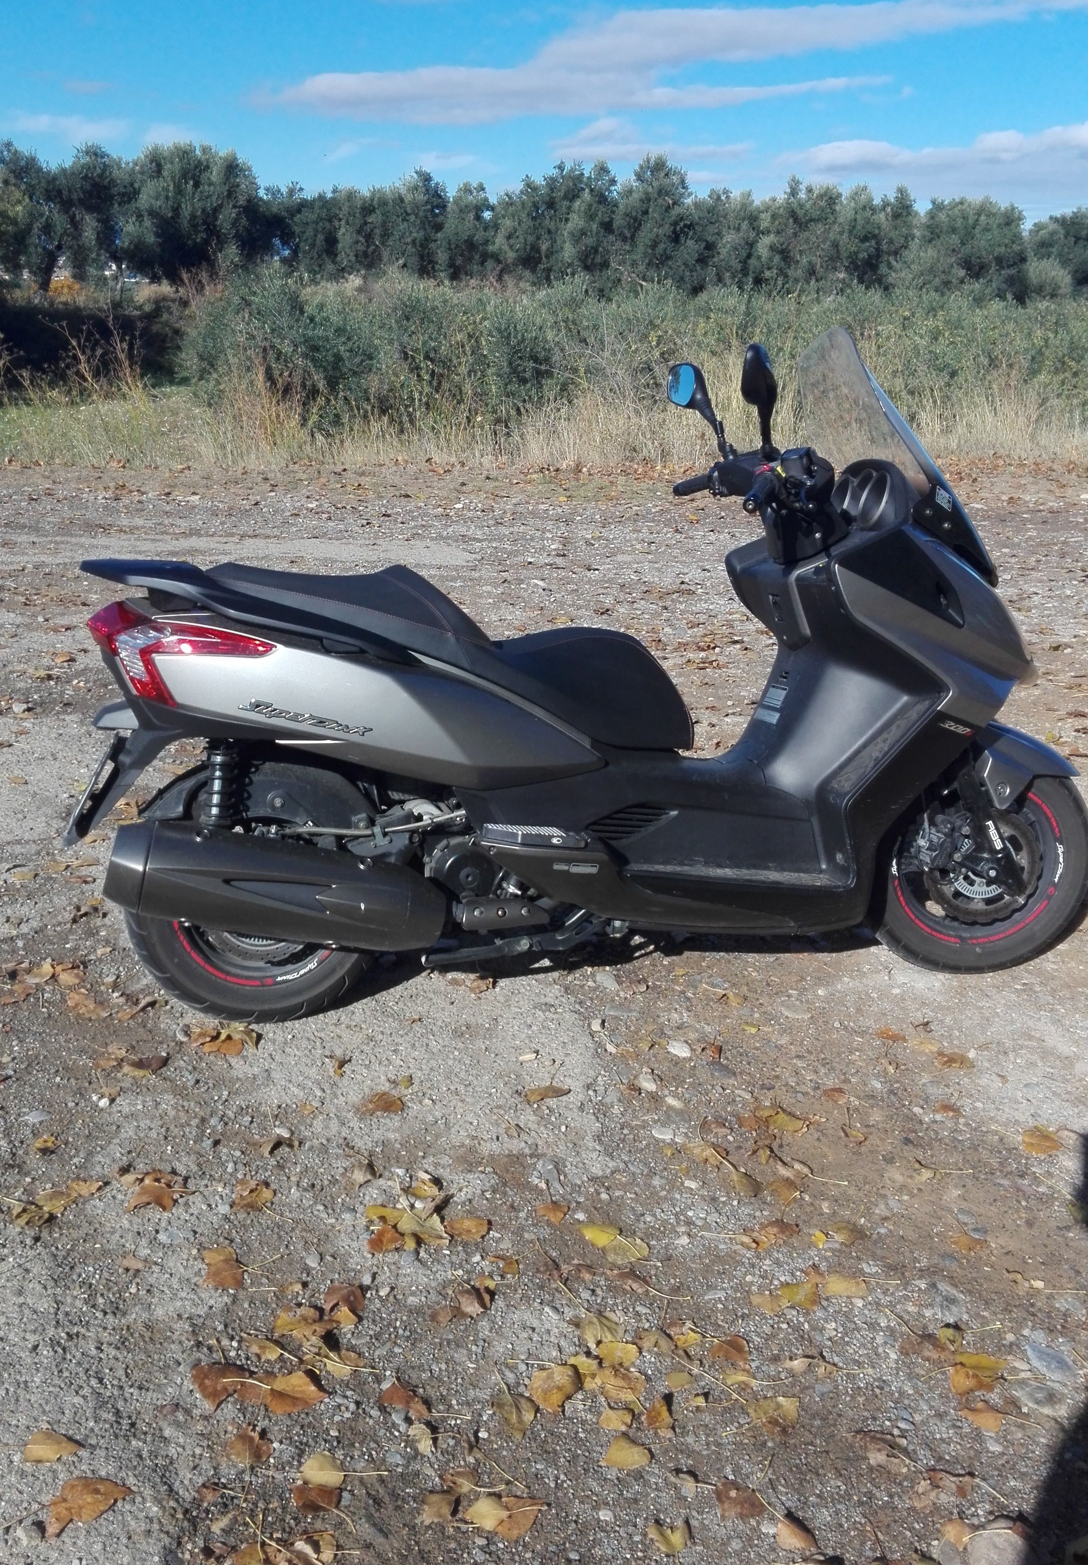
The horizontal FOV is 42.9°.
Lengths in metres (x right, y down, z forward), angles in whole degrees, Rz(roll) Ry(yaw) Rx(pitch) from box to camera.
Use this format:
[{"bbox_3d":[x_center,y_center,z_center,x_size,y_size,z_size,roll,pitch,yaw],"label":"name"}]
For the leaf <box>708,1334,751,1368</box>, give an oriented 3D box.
[{"bbox_3d":[0.265,0.808,1.977,0.057,0.014,0.051,4,20,9],"label":"leaf"}]

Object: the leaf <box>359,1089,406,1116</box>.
[{"bbox_3d":[-0.305,0.604,2.611,0.083,0.020,0.058,-1,20,-3],"label":"leaf"}]

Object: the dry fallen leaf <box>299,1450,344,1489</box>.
[{"bbox_3d":[-0.281,0.886,1.789,0.057,0.010,0.052,8,21,21],"label":"dry fallen leaf"}]

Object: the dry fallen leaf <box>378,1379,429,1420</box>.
[{"bbox_3d":[-0.191,0.859,1.923,0.075,0.020,0.034,13,24,32],"label":"dry fallen leaf"}]

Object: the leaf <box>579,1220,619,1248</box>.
[{"bbox_3d":[0.092,0.725,2.238,0.051,0.015,0.062,-14,24,-33],"label":"leaf"}]

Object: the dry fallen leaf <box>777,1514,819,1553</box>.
[{"bbox_3d":[0.309,0.935,1.722,0.043,0.018,0.043,-6,21,-17],"label":"dry fallen leaf"}]

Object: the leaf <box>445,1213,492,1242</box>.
[{"bbox_3d":[-0.124,0.717,2.227,0.074,0.013,0.044,2,20,5],"label":"leaf"}]

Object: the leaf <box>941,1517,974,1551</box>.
[{"bbox_3d":[0.517,0.934,1.731,0.031,0.012,0.042,18,27,40],"label":"leaf"}]

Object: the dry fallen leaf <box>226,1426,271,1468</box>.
[{"bbox_3d":[-0.383,0.867,1.807,0.058,0.015,0.049,10,22,25],"label":"dry fallen leaf"}]

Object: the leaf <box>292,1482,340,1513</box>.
[{"bbox_3d":[-0.286,0.898,1.753,0.054,0.012,0.063,-11,22,-29],"label":"leaf"}]

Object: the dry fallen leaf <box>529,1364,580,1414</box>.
[{"bbox_3d":[0.017,0.839,1.919,0.069,0.013,0.084,-5,20,-14],"label":"dry fallen leaf"}]

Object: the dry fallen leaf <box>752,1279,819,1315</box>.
[{"bbox_3d":[0.361,0.764,2.056,0.099,0.015,0.046,-4,21,-10],"label":"dry fallen leaf"}]

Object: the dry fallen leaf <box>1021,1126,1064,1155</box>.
[{"bbox_3d":[0.889,0.641,2.474,0.075,0.015,0.064,-15,24,-36],"label":"dry fallen leaf"}]

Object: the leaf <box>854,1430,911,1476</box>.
[{"bbox_3d":[0.450,0.889,1.844,0.070,0.018,0.051,4,21,11],"label":"leaf"}]

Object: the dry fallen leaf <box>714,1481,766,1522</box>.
[{"bbox_3d":[0.244,0.897,1.735,0.057,0.011,0.052,-2,20,-7],"label":"dry fallen leaf"}]

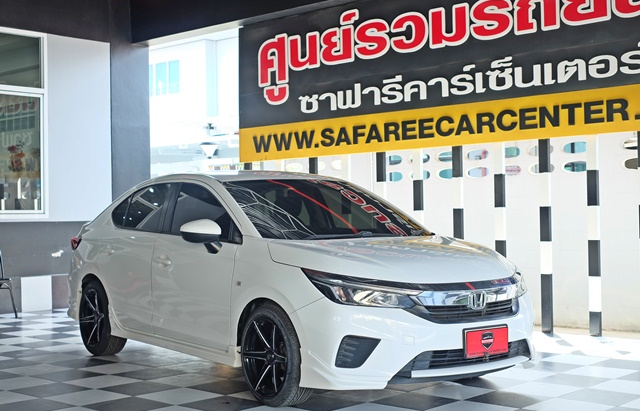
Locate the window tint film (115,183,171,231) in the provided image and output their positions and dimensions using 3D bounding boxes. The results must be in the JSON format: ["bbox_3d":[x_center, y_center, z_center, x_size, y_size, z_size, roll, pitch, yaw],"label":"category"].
[{"bbox_3d":[-1.345,0.018,7.275,0.070,0.400,1.080,26,-14,-29],"label":"window tint film"}]

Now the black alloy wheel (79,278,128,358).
[{"bbox_3d":[-1.717,0.905,7.657,0.205,0.610,0.610,0,-1,-36],"label":"black alloy wheel"}]

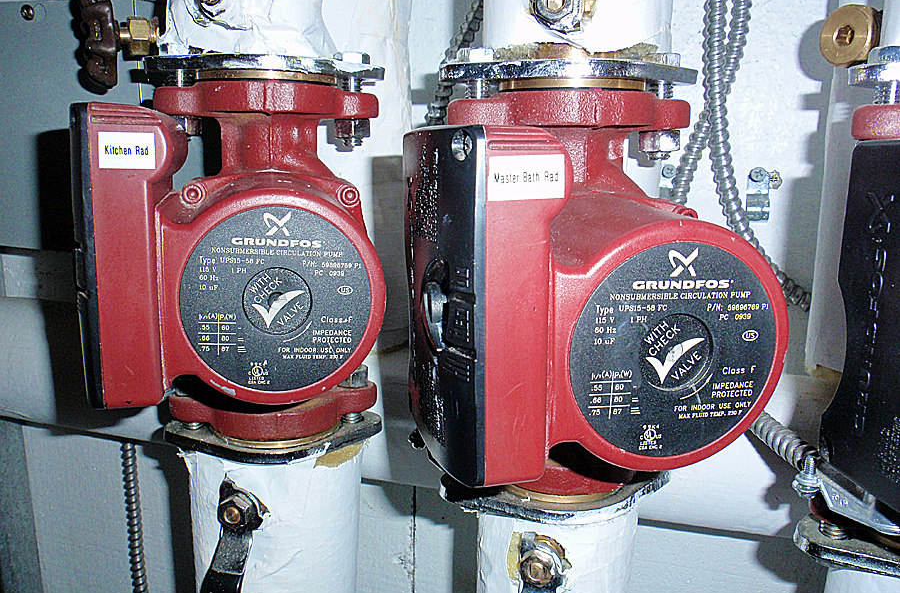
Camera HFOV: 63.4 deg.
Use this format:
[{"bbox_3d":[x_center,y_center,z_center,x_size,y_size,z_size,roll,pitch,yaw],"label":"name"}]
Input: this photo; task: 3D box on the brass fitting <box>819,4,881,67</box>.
[{"bbox_3d":[0.164,-0.105,0.294,0.015,0.023,0.023,-4,12,-22],"label":"brass fitting"}]

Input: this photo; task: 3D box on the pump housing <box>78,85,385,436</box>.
[{"bbox_3d":[-0.089,-0.012,0.329,0.122,0.165,0.134,-1,11,-14],"label":"pump housing"}]

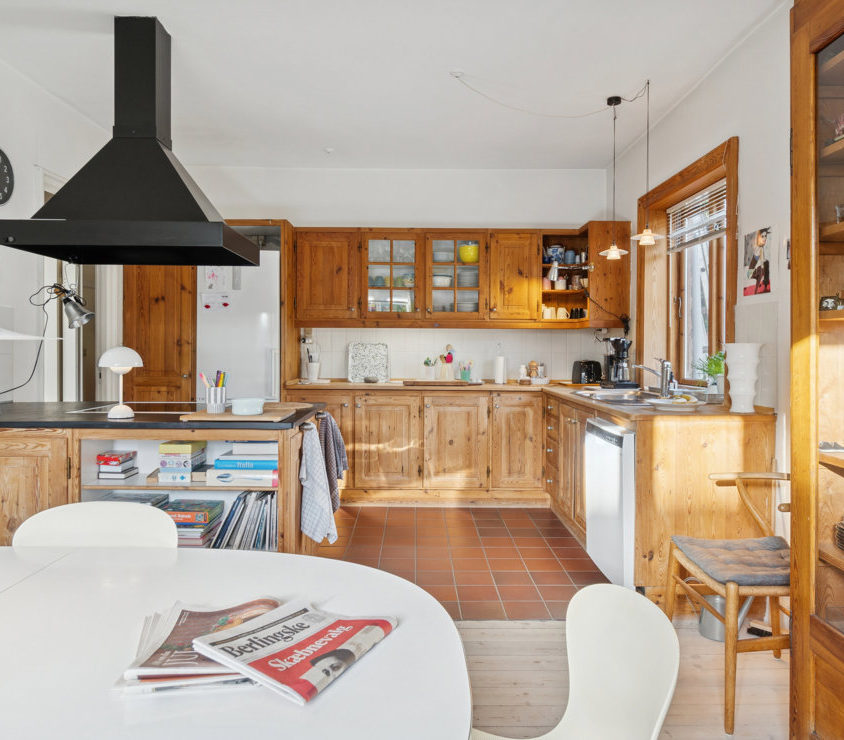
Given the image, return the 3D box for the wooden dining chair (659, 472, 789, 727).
[{"bbox_3d":[1.204,0.763,2.086,0.510,0.750,0.540,0,2,3],"label":"wooden dining chair"}]

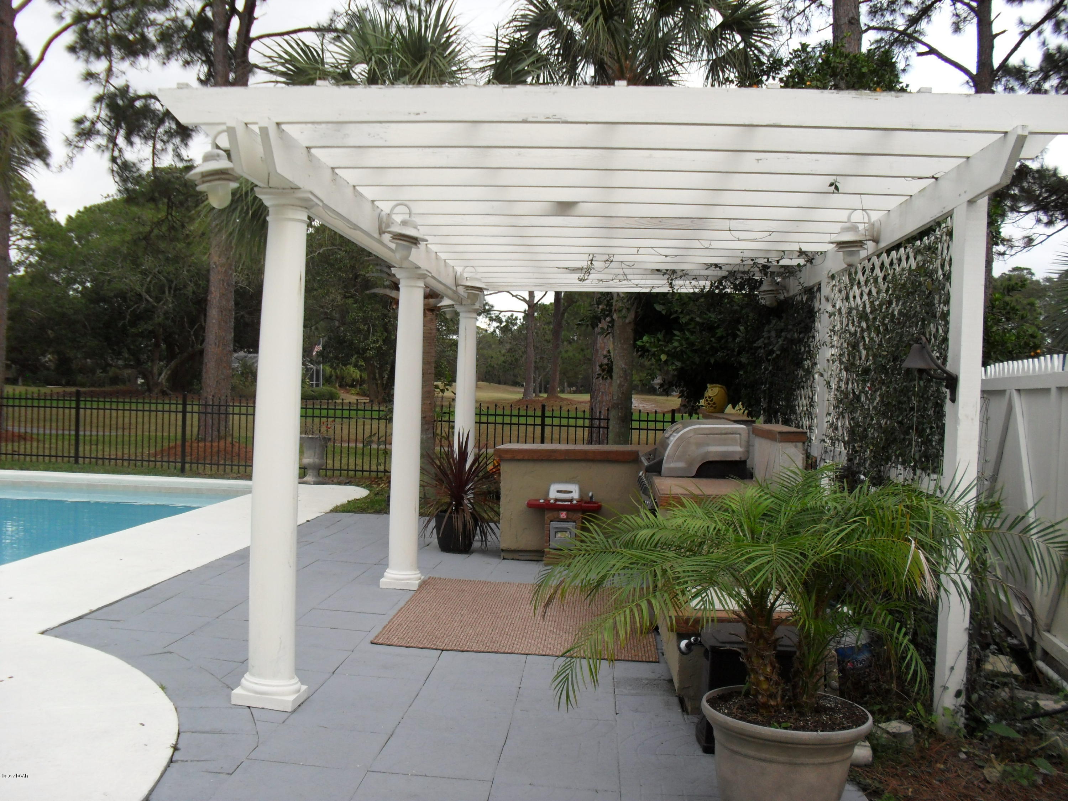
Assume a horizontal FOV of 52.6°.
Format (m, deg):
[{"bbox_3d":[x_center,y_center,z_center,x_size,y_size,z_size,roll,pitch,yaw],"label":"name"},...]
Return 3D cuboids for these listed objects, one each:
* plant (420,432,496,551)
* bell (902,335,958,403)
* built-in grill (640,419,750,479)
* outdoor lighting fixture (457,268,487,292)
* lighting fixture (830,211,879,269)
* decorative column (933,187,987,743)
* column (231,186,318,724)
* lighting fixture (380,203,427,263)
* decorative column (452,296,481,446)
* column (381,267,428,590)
[{"bbox_3d":[-0.659,0.787,9.393,0.630,1.031,0.630,2,1,4],"label":"plant"},{"bbox_3d":[1.665,-0.135,4.571,0.217,0.287,0.152,2,1,4],"label":"bell"},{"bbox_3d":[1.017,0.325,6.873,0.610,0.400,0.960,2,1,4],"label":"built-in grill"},{"bbox_3d":[-0.538,-0.999,9.403,0.268,0.315,0.238,2,1,4],"label":"outdoor lighting fixture"},{"bbox_3d":[1.751,-0.881,5.880,0.268,0.315,0.238,2,1,4],"label":"lighting fixture"},{"bbox_3d":[1.803,0.279,4.557,0.092,2.222,0.138,2,1,4],"label":"decorative column"},{"bbox_3d":[-1.132,0.206,4.804,0.271,2.255,0.271,2,1,4],"label":"column"},{"bbox_3d":[-0.748,-0.972,6.209,0.268,0.315,0.238,2,1,4],"label":"lighting fixture"},{"bbox_3d":[-0.678,0.162,10.606,0.271,2.255,0.271,2,1,4],"label":"decorative column"},{"bbox_3d":[-0.898,0.185,7.627,0.271,2.255,0.271,2,1,4],"label":"column"}]

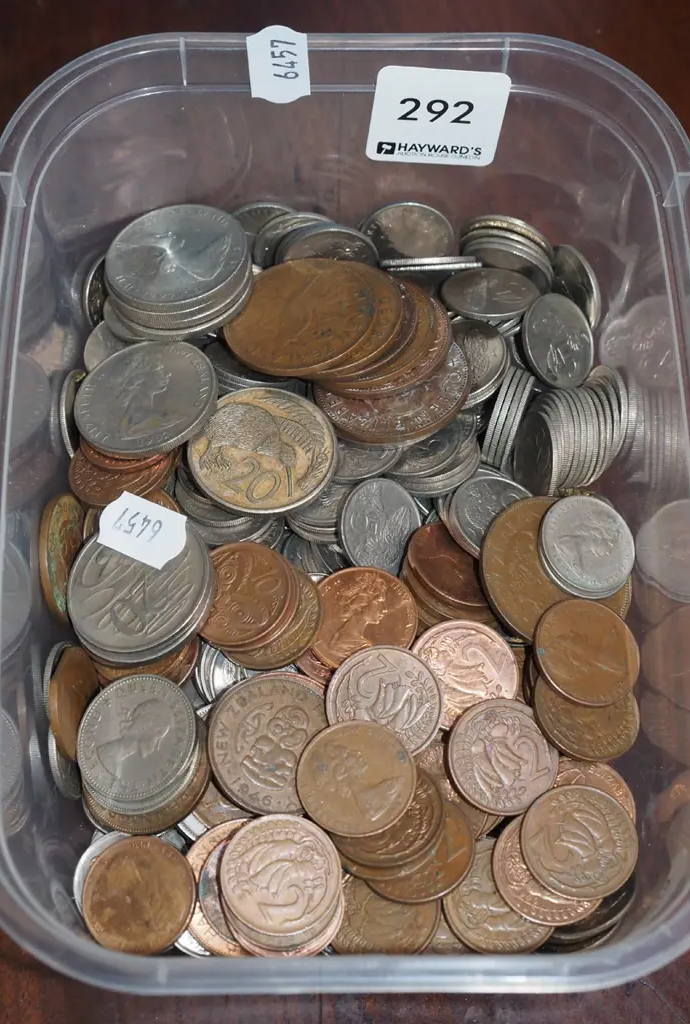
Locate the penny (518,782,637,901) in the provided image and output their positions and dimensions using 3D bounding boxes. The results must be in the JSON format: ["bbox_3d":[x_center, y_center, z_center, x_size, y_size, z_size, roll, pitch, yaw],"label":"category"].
[{"bbox_3d":[0.042,0.059,0.340,0.021,0.002,0.021,0,64,-1],"label":"penny"}]

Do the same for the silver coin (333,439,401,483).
[{"bbox_3d":[0.002,-0.014,0.370,0.020,0.002,0.020,0,52,13],"label":"silver coin"}]

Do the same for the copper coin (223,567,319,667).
[{"bbox_3d":[-0.014,0.020,0.355,0.021,0.002,0.021,0,68,16],"label":"copper coin"}]

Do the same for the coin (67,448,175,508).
[{"bbox_3d":[-0.043,-0.009,0.367,0.021,0.002,0.021,0,54,17],"label":"coin"}]

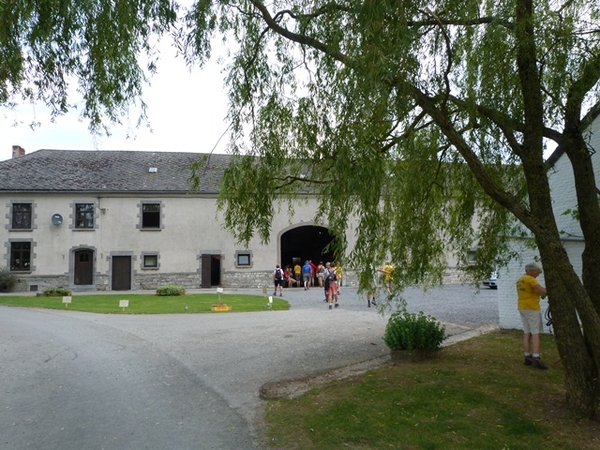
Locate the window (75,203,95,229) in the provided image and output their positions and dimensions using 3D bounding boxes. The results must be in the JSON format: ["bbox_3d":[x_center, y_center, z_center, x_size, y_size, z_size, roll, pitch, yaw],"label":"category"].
[{"bbox_3d":[-13.343,-0.549,26.884,1.052,1.539,0.150,0,-4,-9],"label":"window"}]

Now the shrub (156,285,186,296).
[{"bbox_3d":[-7.099,3.632,23.900,1.633,0.573,1.224,0,-4,-9],"label":"shrub"}]

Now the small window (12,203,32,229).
[{"bbox_3d":[-16.853,-0.519,26.301,1.073,1.555,0.150,0,-4,-9],"label":"small window"}]

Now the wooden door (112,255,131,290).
[{"bbox_3d":[-11.089,3.022,26.994,1.124,2.108,0.120,0,-4,-9],"label":"wooden door"}]

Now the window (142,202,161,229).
[{"bbox_3d":[-9.427,-0.556,27.533,1.054,1.525,0.150,0,-4,-9],"label":"window"}]

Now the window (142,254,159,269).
[{"bbox_3d":[-9.397,2.302,27.327,0.907,0.880,0.150,0,-4,-9],"label":"window"}]

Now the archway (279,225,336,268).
[{"bbox_3d":[0.807,2.101,29.133,4.176,4.124,0.500,0,-4,-9],"label":"archway"}]

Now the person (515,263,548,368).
[{"bbox_3d":[3.872,1.504,7.200,0.520,1.746,0.500,0,-4,-7],"label":"person"}]

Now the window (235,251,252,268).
[{"bbox_3d":[-3.639,2.237,28.184,1.130,1.128,0.150,0,-4,-9],"label":"window"}]

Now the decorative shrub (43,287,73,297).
[{"bbox_3d":[-12.828,3.534,22.959,1.526,0.452,1.145,0,-4,-9],"label":"decorative shrub"}]

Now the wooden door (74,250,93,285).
[{"bbox_3d":[-13.281,2.612,26.661,1.055,2.139,0.120,0,-4,-9],"label":"wooden door"}]

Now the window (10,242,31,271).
[{"bbox_3d":[-16.823,1.908,26.127,1.094,1.728,0.150,0,-4,-9],"label":"window"}]

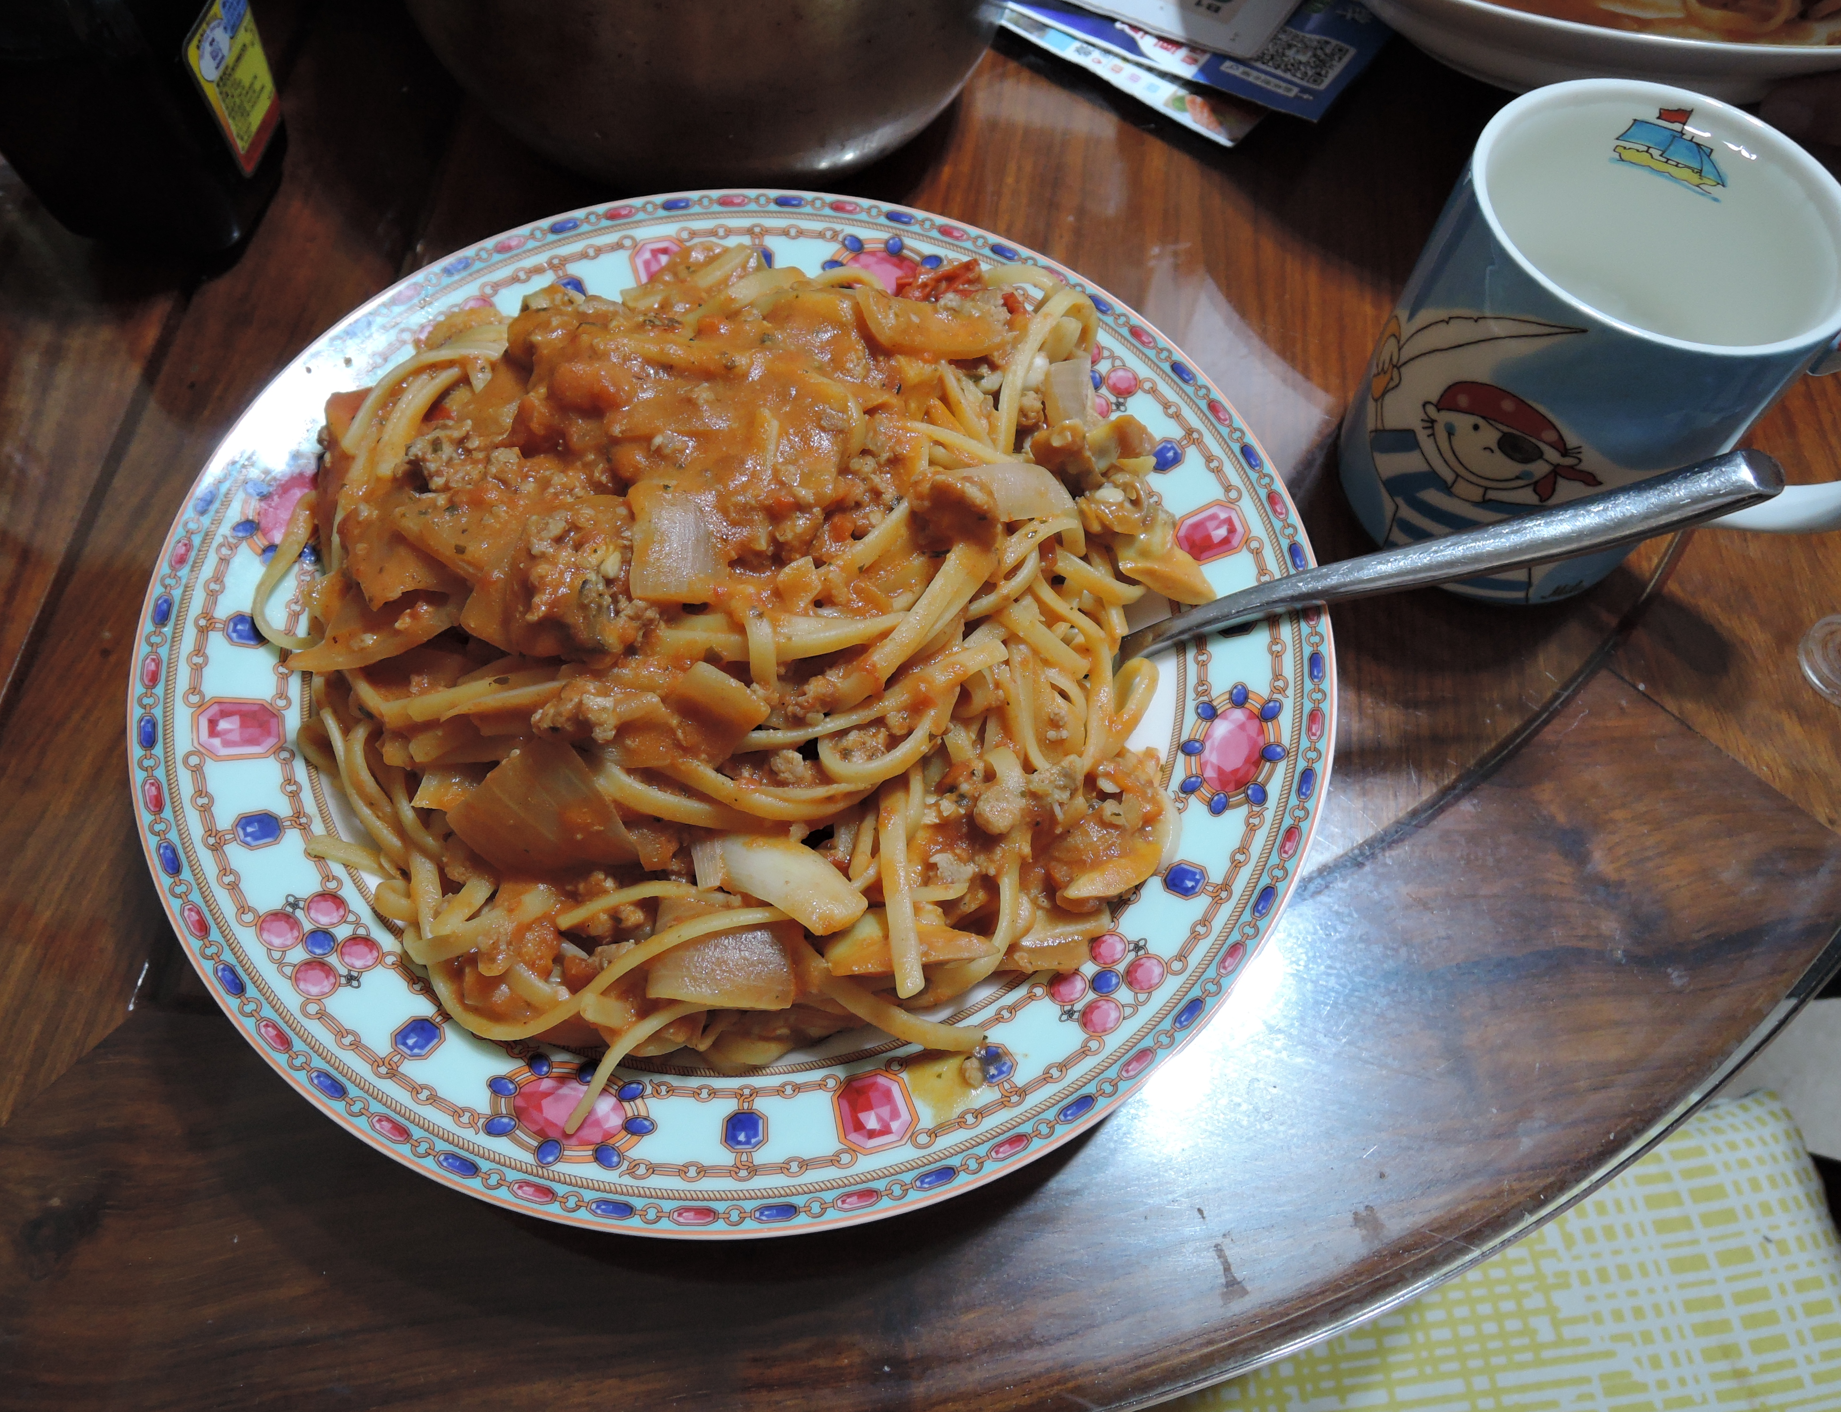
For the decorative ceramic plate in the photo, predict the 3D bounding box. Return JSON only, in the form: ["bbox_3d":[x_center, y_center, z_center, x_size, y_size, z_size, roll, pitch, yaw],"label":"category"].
[{"bbox_3d":[-0.038,-0.016,0.308,0.266,0.030,0.266,2,63,-3],"label":"decorative ceramic plate"}]

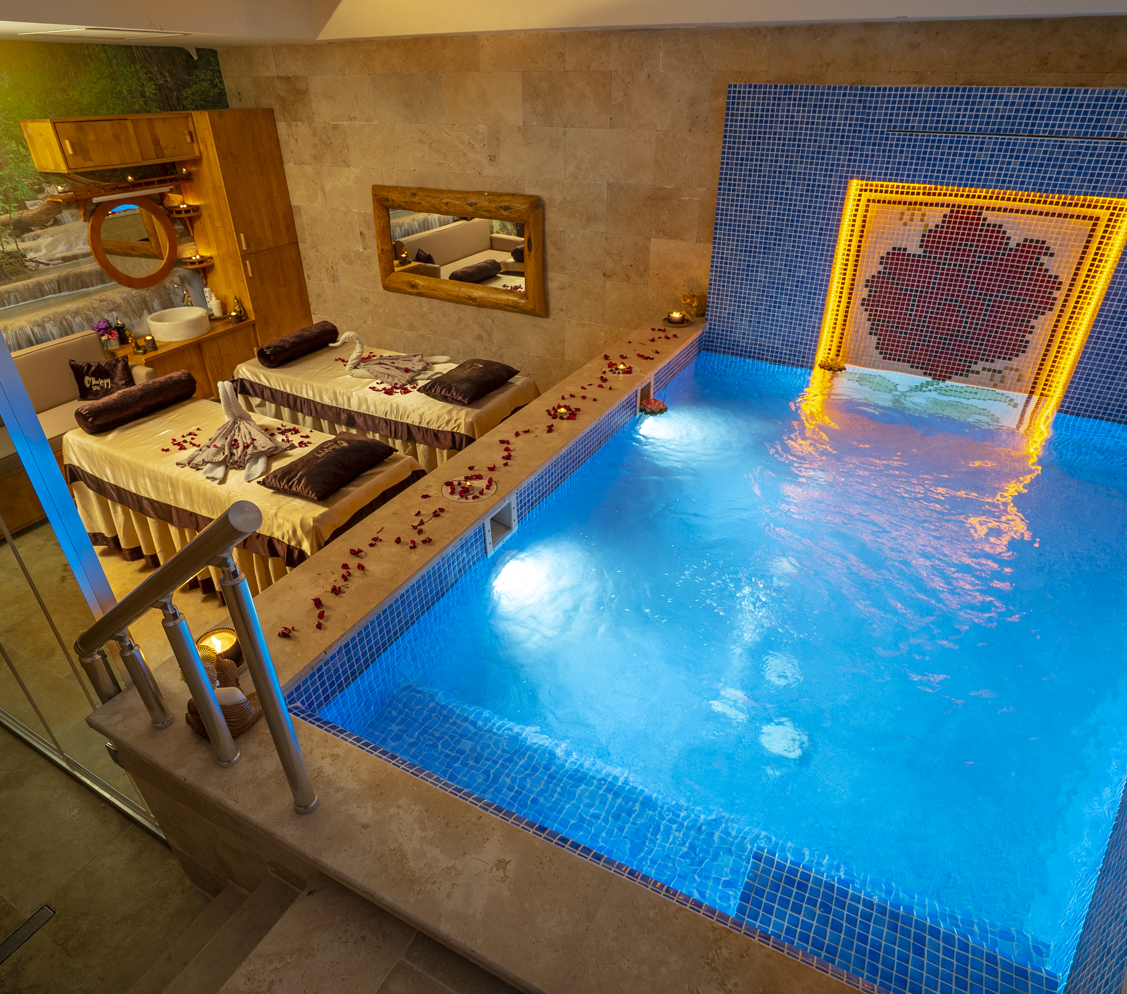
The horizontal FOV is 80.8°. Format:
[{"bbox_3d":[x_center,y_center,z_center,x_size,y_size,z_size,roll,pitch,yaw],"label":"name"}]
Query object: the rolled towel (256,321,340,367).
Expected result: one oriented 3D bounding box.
[{"bbox_3d":[-1.853,-1.079,4.654,0.170,0.170,0.620,14,35,21],"label":"rolled towel"}]

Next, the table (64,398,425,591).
[{"bbox_3d":[-1.742,0.070,3.720,1.820,0.800,0.700,15,35,22],"label":"table"}]

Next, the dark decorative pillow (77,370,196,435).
[{"bbox_3d":[-2.442,-0.553,3.804,0.175,0.172,0.630,16,35,23],"label":"dark decorative pillow"}]

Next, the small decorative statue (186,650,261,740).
[{"bbox_3d":[-0.857,0.479,1.648,0.185,0.200,0.140,-4,32,-7],"label":"small decorative statue"}]

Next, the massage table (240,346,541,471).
[{"bbox_3d":[-1.206,-0.494,4.626,1.850,0.800,0.710,13,34,20],"label":"massage table"}]

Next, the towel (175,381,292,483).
[{"bbox_3d":[-1.669,-0.335,3.312,0.560,0.320,0.520,-11,34,-18],"label":"towel"}]

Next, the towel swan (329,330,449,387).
[{"bbox_3d":[-1.130,-0.932,4.308,0.670,0.280,0.450,-5,32,-8],"label":"towel swan"}]

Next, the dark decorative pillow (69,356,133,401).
[{"bbox_3d":[-3.310,-0.851,4.761,0.390,0.300,0.120,-5,17,-9],"label":"dark decorative pillow"}]

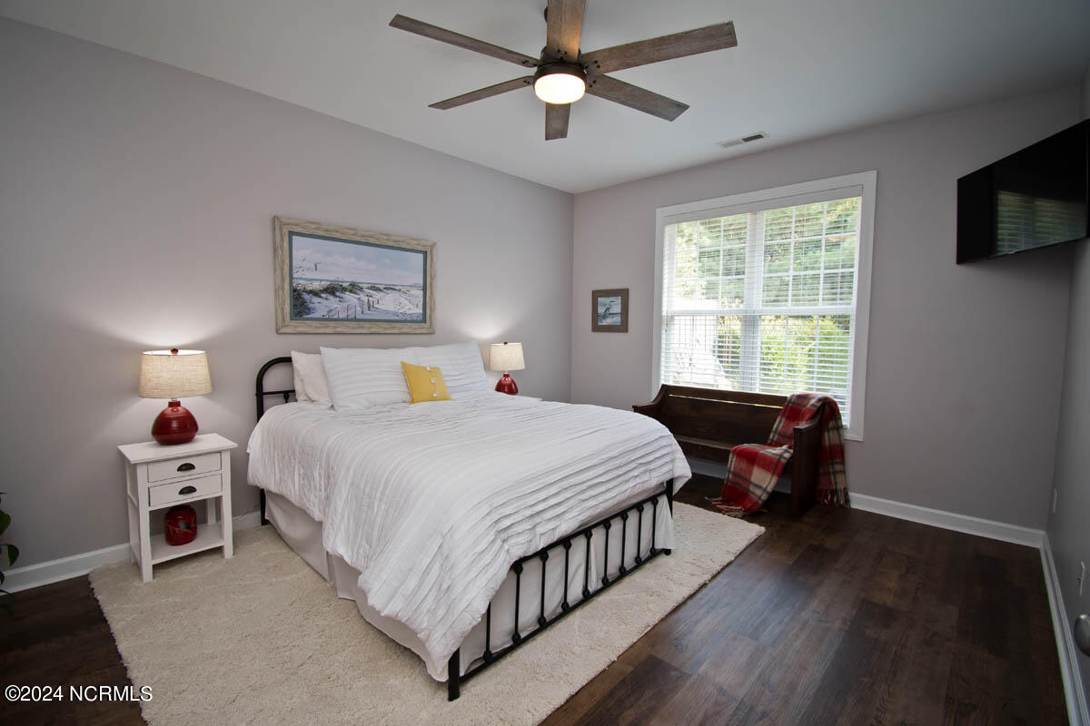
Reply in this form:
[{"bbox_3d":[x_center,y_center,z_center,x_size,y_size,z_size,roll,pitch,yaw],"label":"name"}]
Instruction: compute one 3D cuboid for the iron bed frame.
[{"bbox_3d":[-0.554,0.520,2.805,2.120,1.110,1.550,5,6,45],"label":"iron bed frame"}]

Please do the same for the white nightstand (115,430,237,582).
[{"bbox_3d":[-1.981,0.766,2.477,0.393,0.634,0.432,5,6,44],"label":"white nightstand"}]

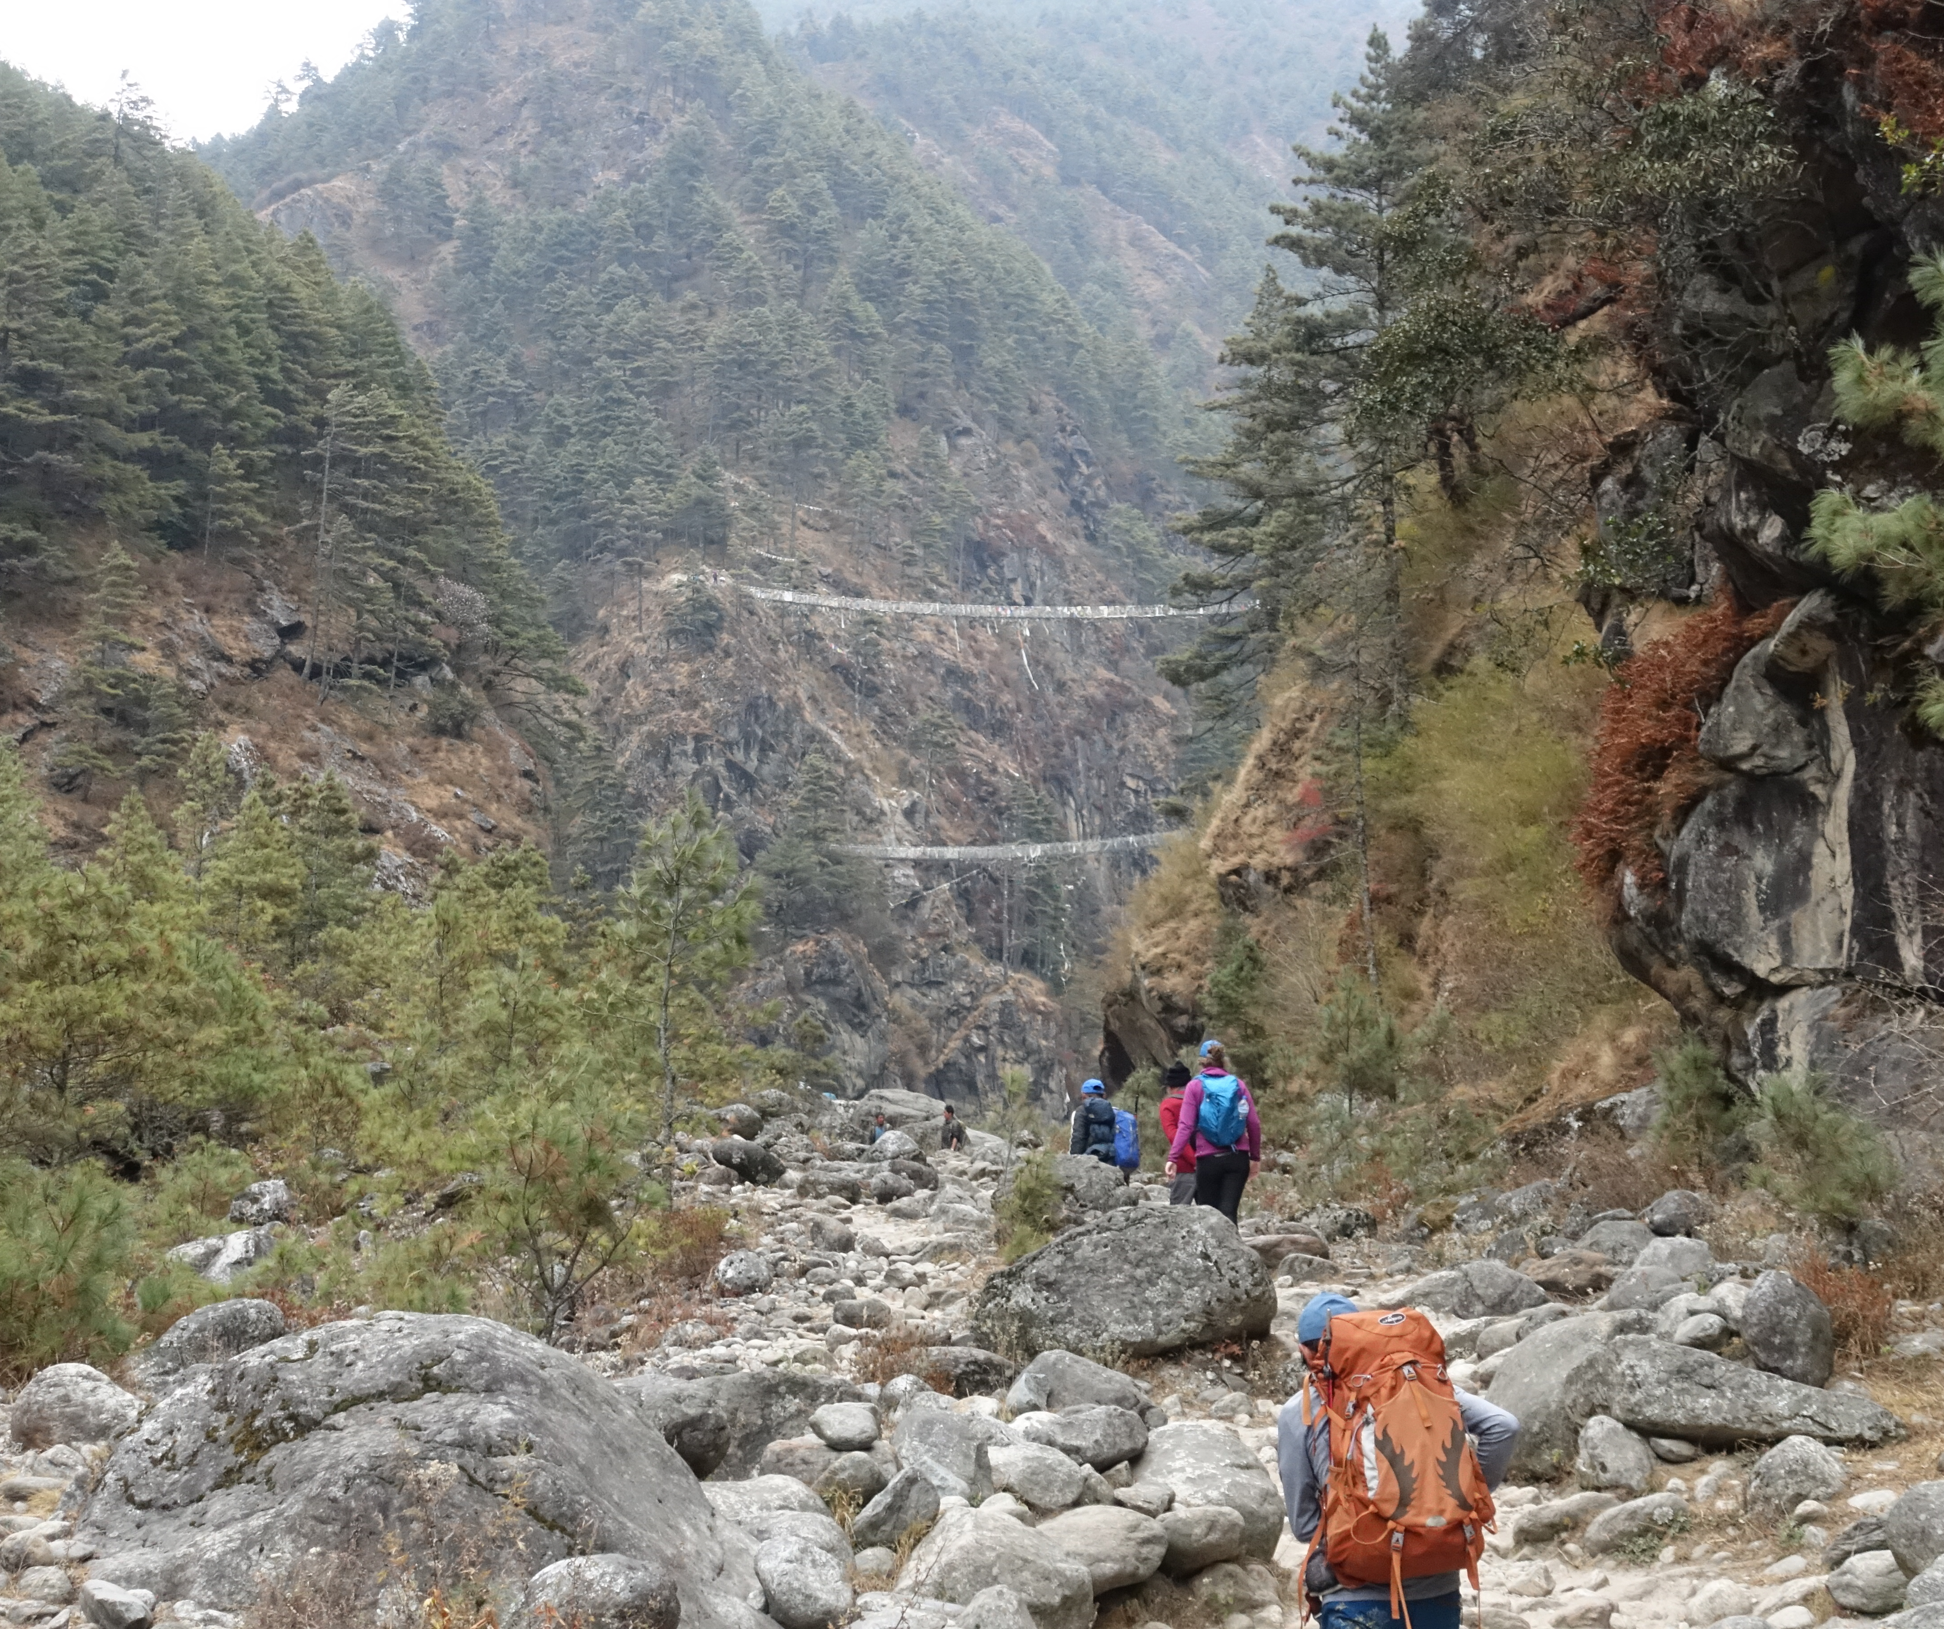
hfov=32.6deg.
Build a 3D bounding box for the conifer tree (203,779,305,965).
[{"bbox_3d":[-12.950,1.235,59.801,1.850,3.800,1.850,0,-6,0],"label":"conifer tree"}]

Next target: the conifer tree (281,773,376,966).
[{"bbox_3d":[-12.187,1.193,62.791,1.800,4.000,1.800,0,-6,0],"label":"conifer tree"}]

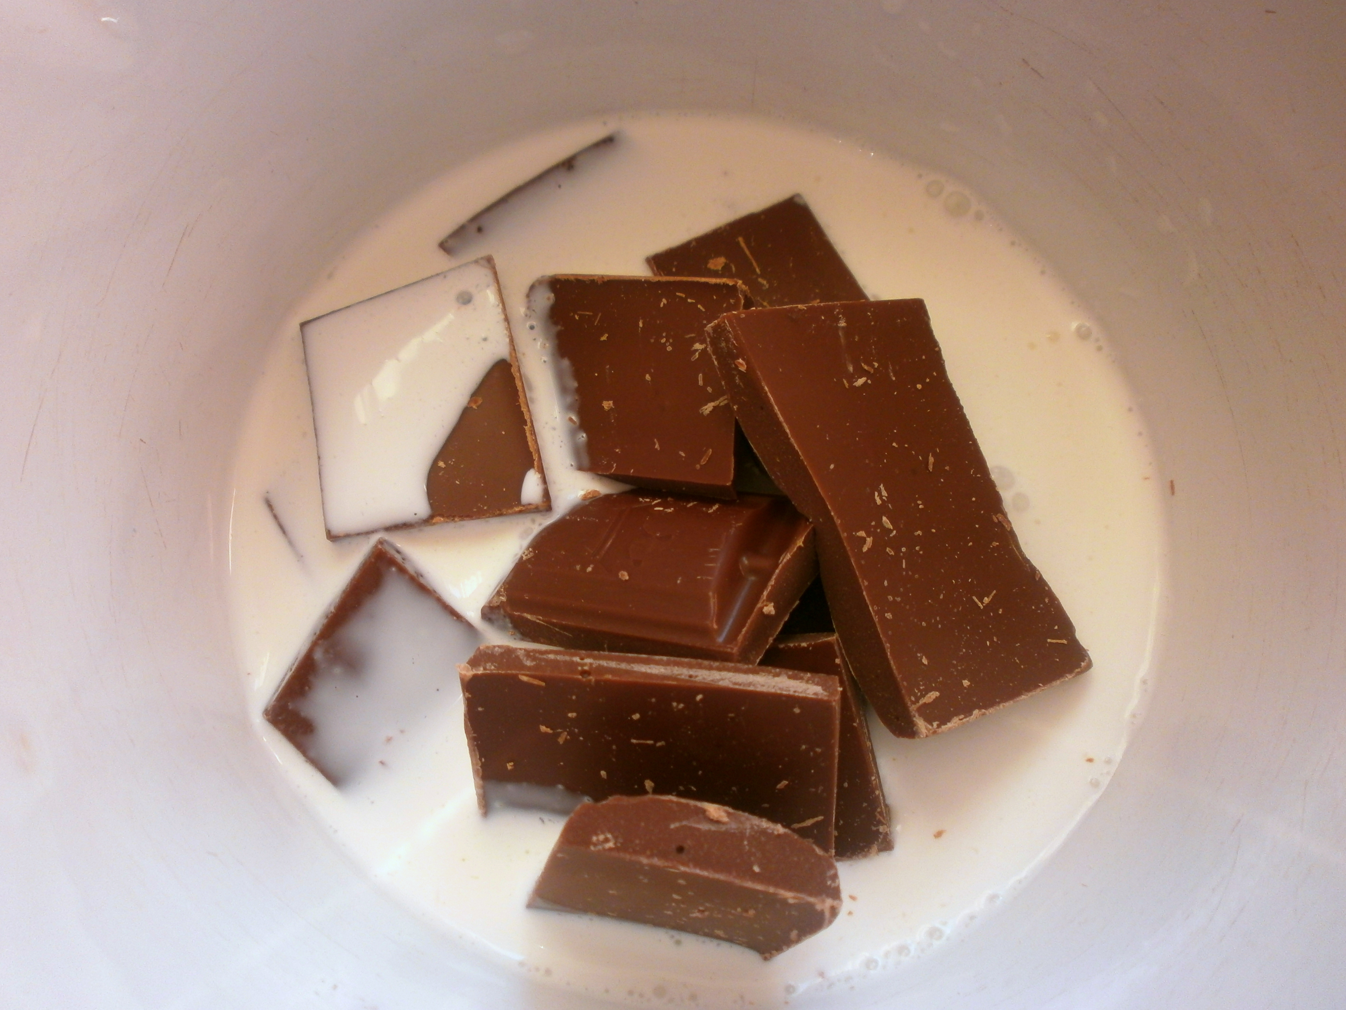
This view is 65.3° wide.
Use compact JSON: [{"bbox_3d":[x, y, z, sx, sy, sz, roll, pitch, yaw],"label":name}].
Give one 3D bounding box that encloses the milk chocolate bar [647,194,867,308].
[{"bbox_3d":[0.018,-0.033,0.187,0.032,0.009,0.038,-25,72,-13],"label":"milk chocolate bar"}]

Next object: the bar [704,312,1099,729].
[{"bbox_3d":[0.034,0.000,0.161,0.041,0.009,0.065,-11,71,-35],"label":"bar"}]

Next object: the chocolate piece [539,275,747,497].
[{"bbox_3d":[-0.005,-0.020,0.183,0.033,0.009,0.037,1,73,7],"label":"chocolate piece"}]

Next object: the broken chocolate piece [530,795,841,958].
[{"bbox_3d":[0.001,0.052,0.147,0.038,0.016,0.010,14,38,-8],"label":"broken chocolate piece"}]

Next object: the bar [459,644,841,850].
[{"bbox_3d":[-0.003,0.034,0.149,0.052,0.009,0.024,2,108,12],"label":"bar"}]

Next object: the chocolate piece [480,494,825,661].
[{"bbox_3d":[-0.003,0.011,0.166,0.043,0.009,0.029,4,43,25],"label":"chocolate piece"}]

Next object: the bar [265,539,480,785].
[{"bbox_3d":[-0.042,0.028,0.164,0.029,0.009,0.031,32,75,7],"label":"bar"}]

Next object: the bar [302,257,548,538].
[{"bbox_3d":[-0.043,-0.015,0.181,0.035,0.009,0.045,-14,69,-2],"label":"bar"}]

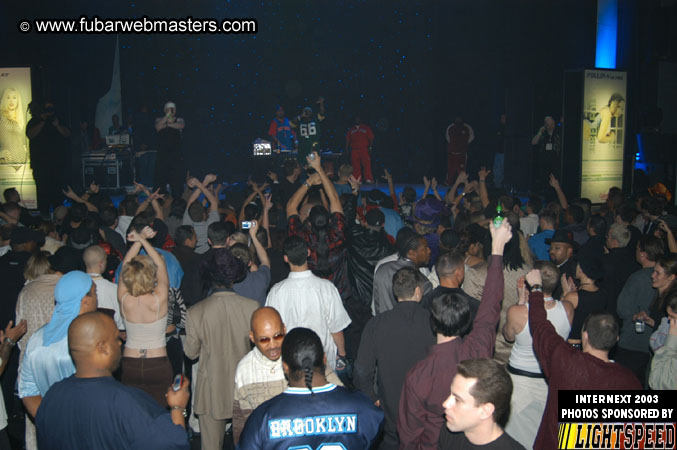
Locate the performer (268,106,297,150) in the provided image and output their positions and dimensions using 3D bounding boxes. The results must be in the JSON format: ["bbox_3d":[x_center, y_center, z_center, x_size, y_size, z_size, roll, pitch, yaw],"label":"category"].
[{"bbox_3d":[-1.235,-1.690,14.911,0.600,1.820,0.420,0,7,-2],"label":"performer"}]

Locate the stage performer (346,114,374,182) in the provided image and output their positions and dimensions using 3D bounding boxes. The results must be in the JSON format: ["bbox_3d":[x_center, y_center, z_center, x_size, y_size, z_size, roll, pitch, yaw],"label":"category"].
[{"bbox_3d":[0.515,-1.878,16.600,0.680,1.700,0.380,0,6,0],"label":"stage performer"}]

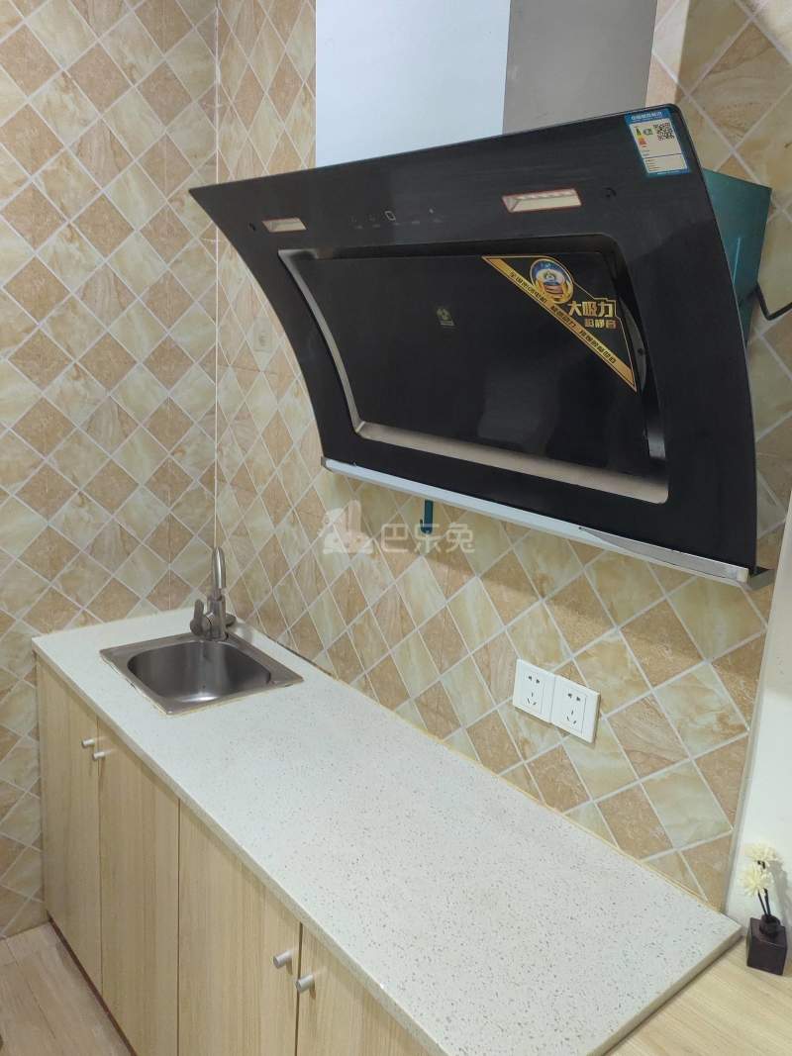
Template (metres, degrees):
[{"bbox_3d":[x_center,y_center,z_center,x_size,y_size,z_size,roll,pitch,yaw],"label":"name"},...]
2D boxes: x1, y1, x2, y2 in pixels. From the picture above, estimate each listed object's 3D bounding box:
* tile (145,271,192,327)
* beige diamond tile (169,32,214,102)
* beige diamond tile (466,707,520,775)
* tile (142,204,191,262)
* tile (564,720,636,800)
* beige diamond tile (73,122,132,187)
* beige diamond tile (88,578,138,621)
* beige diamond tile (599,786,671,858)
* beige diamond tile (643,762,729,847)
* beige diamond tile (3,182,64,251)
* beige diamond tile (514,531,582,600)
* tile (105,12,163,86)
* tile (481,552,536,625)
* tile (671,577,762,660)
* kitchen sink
[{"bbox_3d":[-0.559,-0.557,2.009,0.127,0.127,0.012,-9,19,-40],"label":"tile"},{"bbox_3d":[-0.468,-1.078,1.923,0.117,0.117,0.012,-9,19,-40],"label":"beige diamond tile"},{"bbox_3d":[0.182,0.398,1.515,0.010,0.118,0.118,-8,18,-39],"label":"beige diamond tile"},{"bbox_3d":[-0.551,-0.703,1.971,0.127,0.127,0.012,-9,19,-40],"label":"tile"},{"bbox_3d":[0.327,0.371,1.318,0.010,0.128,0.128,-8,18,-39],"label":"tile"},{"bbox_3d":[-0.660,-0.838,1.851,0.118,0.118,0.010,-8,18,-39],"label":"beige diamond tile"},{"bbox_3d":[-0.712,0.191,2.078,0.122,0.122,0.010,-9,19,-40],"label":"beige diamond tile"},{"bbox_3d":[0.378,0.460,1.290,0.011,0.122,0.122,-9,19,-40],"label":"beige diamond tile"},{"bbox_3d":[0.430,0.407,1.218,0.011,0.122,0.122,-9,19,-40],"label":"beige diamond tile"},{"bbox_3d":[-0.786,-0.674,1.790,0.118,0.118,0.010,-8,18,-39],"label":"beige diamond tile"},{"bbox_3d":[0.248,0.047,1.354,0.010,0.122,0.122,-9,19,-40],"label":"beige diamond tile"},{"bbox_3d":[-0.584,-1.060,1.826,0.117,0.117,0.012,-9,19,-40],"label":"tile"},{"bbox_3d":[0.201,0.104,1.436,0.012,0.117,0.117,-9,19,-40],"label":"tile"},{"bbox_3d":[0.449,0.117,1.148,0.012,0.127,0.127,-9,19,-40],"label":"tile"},{"bbox_3d":[-0.459,0.396,1.920,0.312,0.170,0.385,-8,18,-39],"label":"kitchen sink"}]

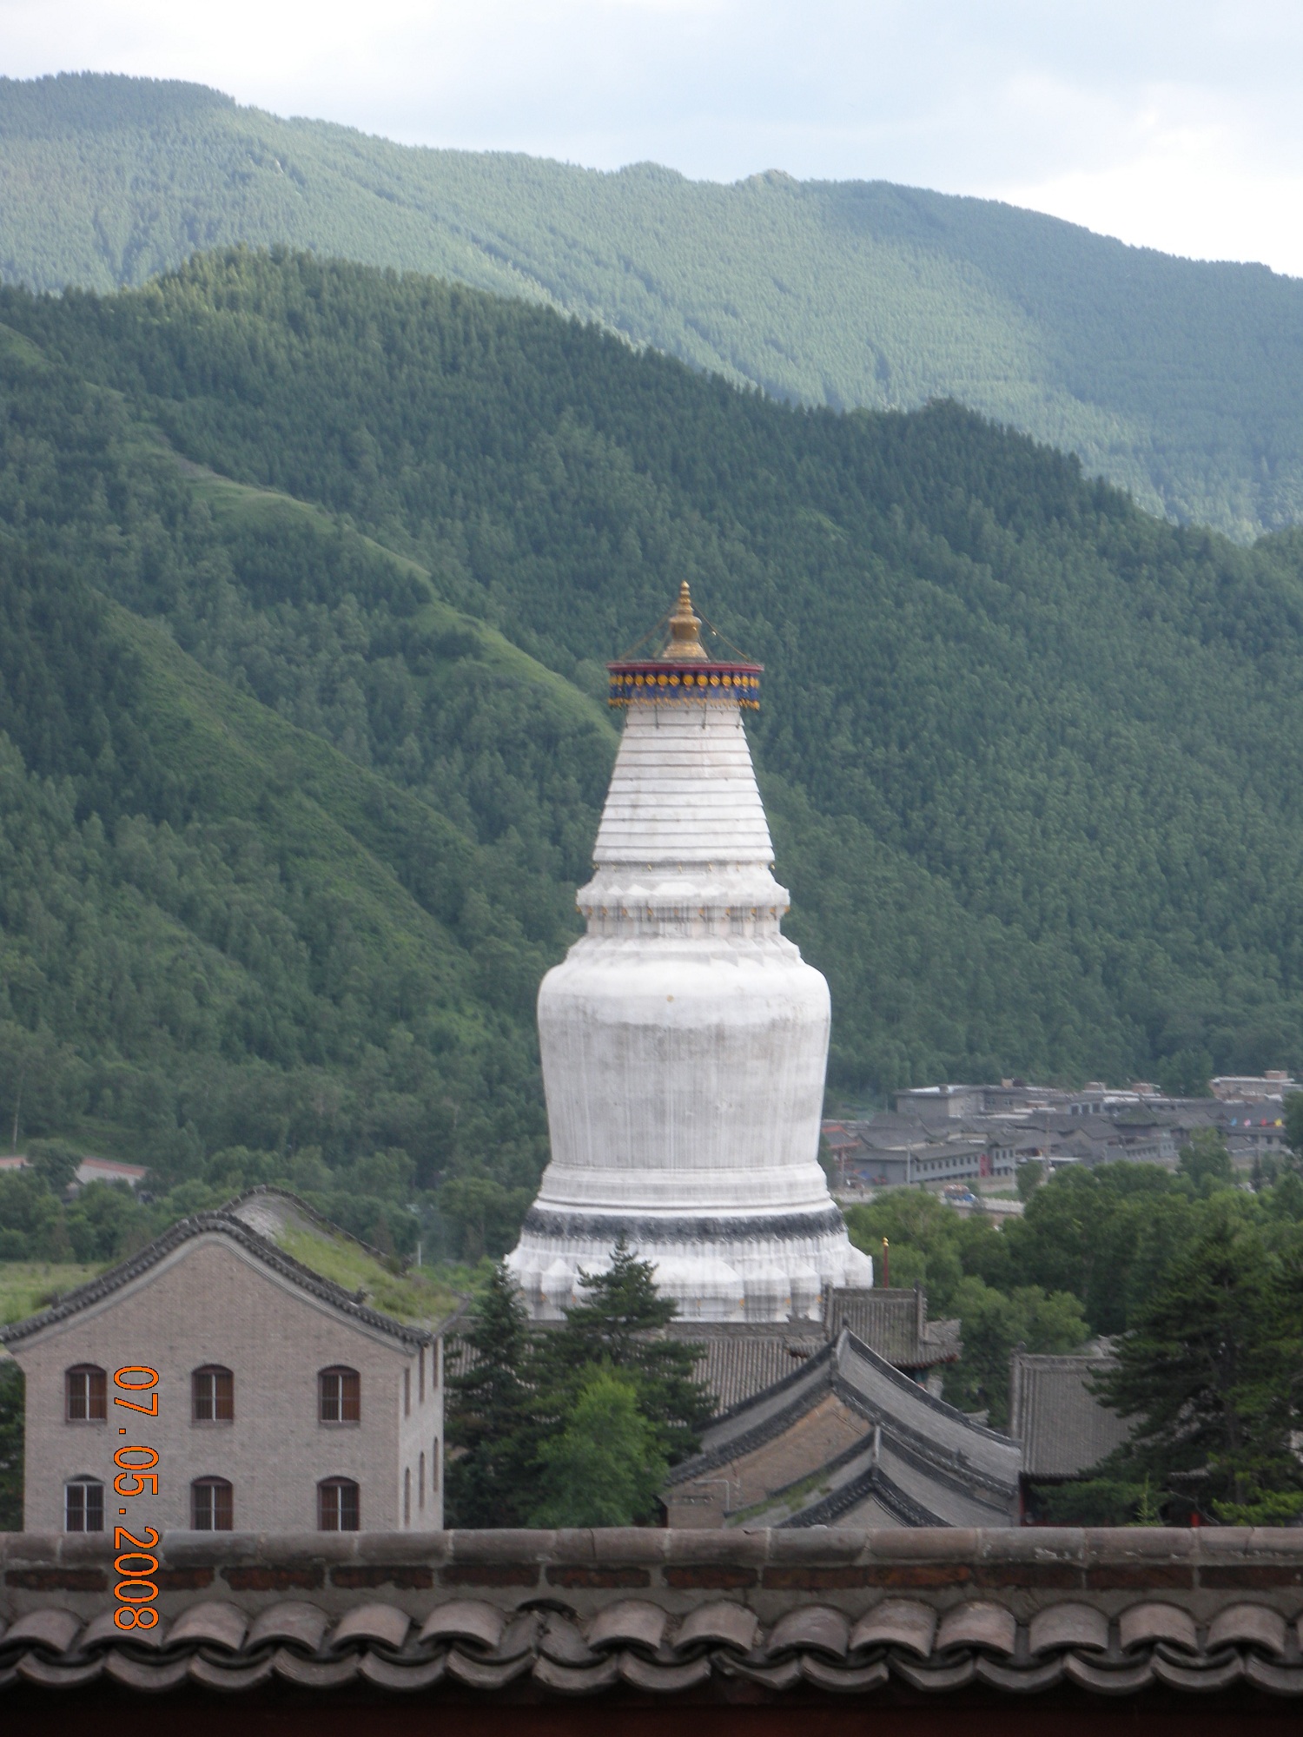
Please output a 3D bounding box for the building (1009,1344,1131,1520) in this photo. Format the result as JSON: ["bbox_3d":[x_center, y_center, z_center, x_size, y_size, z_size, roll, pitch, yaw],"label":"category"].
[{"bbox_3d":[20.200,24.000,210.000,10.800,8.400,9.500,0,0,3],"label":"building"}]

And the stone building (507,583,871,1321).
[{"bbox_3d":[2.030,9.100,295.000,22.500,52.000,22.500,0,0,5],"label":"stone building"}]

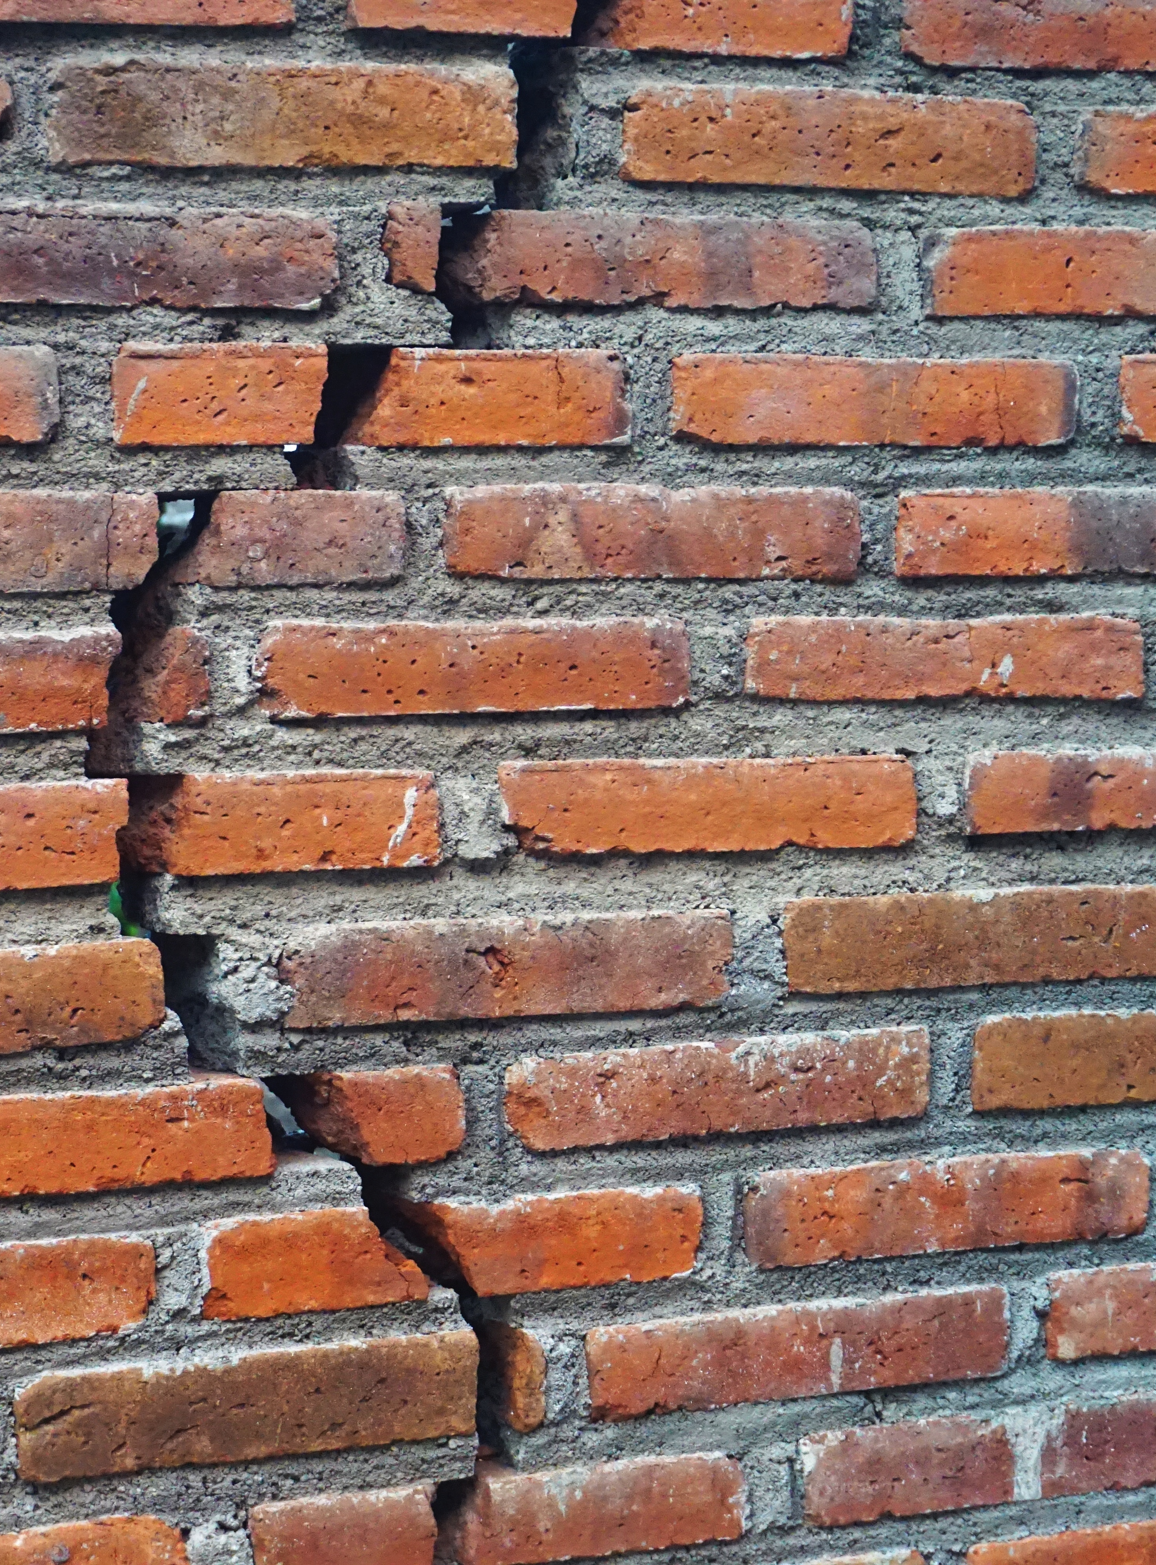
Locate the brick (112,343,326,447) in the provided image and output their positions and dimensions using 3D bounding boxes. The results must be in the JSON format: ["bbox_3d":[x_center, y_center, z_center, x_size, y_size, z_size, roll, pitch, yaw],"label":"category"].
[{"bbox_3d":[-0.192,-0.183,1.913,0.106,0.048,0.110,-2,0,-24],"label":"brick"}]

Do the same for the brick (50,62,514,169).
[{"bbox_3d":[-0.151,-0.301,1.820,0.220,0.046,0.105,-2,-1,-24],"label":"brick"}]

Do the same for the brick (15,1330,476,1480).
[{"bbox_3d":[-0.166,0.281,1.798,0.218,0.044,0.105,-2,-1,-24],"label":"brick"}]

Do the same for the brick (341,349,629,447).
[{"bbox_3d":[-0.058,-0.172,1.820,0.131,0.043,0.100,-2,-2,-24],"label":"brick"}]

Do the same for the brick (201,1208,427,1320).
[{"bbox_3d":[-0.139,0.218,1.812,0.107,0.043,0.105,-2,-1,-24],"label":"brick"}]

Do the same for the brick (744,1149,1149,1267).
[{"bbox_3d":[0.171,0.220,2.068,0.237,0.047,0.110,-1,-1,-24],"label":"brick"}]

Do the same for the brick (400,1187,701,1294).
[{"bbox_3d":[-0.027,0.211,1.815,0.138,0.040,0.100,-2,-2,-24],"label":"brick"}]

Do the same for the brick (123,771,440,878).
[{"bbox_3d":[-0.144,0.019,1.815,0.129,0.044,0.105,-2,-1,-24],"label":"brick"}]

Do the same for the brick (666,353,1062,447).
[{"bbox_3d":[0.122,-0.178,1.900,0.214,0.040,0.100,-2,-2,-24],"label":"brick"}]

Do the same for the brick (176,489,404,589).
[{"bbox_3d":[-0.161,-0.116,1.925,0.120,0.046,0.110,-2,0,-24],"label":"brick"}]

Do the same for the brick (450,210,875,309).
[{"bbox_3d":[0.029,-0.240,1.862,0.201,0.042,0.100,-2,-2,-24],"label":"brick"}]

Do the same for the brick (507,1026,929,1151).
[{"bbox_3d":[0.048,0.145,1.897,0.220,0.044,0.105,-2,-1,-24],"label":"brick"}]

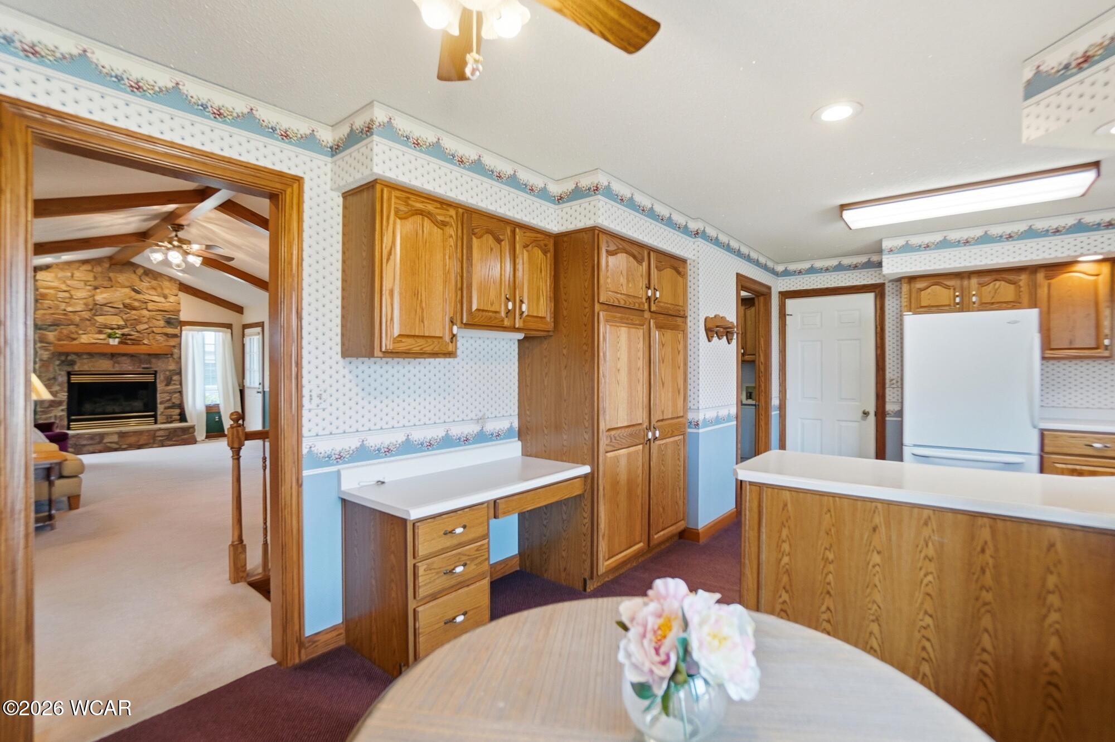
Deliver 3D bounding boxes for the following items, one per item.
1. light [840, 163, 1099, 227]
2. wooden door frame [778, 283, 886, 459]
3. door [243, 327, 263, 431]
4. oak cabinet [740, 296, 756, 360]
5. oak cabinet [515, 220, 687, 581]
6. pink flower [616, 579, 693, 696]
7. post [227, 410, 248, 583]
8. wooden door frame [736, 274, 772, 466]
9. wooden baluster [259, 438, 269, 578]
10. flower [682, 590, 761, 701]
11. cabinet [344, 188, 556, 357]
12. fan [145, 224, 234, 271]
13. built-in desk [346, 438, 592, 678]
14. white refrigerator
[{"bbox_3d":[2.590,-1.116,3.045,1.210,0.080,0.390,0,0,37],"label":"light"},{"bbox_3d":[2.692,0.235,4.594,0.915,2.109,0.100,0,0,40],"label":"wooden door frame"},{"bbox_3d":[-5.570,0.234,8.500,0.790,2.050,0.050,0,0,39],"label":"door"},{"bbox_3d":[2.237,-0.479,5.536,0.716,0.746,0.328,0,0,40],"label":"oak cabinet"},{"bbox_3d":[0.370,0.223,3.300,0.600,2.134,1.150,0,0,41],"label":"oak cabinet"},{"bbox_3d":[0.143,0.394,0.690,0.105,0.155,0.105,0,0,-24],"label":"pink flower"},{"bbox_3d":[-1.985,0.770,2.880,0.090,1.055,0.090,0,0,37],"label":"post"},{"bbox_3d":[1.832,0.229,4.411,0.139,2.124,1.015,0,0,40],"label":"wooden door frame"},{"bbox_3d":[-1.839,0.856,2.925,0.034,0.861,0.034,0,0,40],"label":"wooden baluster"},{"bbox_3d":[0.223,0.372,0.635,0.105,0.130,0.095,0,0,9],"label":"flower"},{"bbox_3d":[-0.520,-0.450,2.545,0.325,0.770,1.164,0,0,40],"label":"cabinet"},{"bbox_3d":[-4.800,-1.570,5.880,1.120,0.580,1.120,0,0,-35],"label":"fan"},{"bbox_3d":[-0.422,0.881,2.465,0.569,0.822,1.189,0,0,40],"label":"built-in desk"},{"bbox_3d":[3.325,0.419,3.787,0.755,1.725,0.770,0,0,39],"label":"white refrigerator"}]

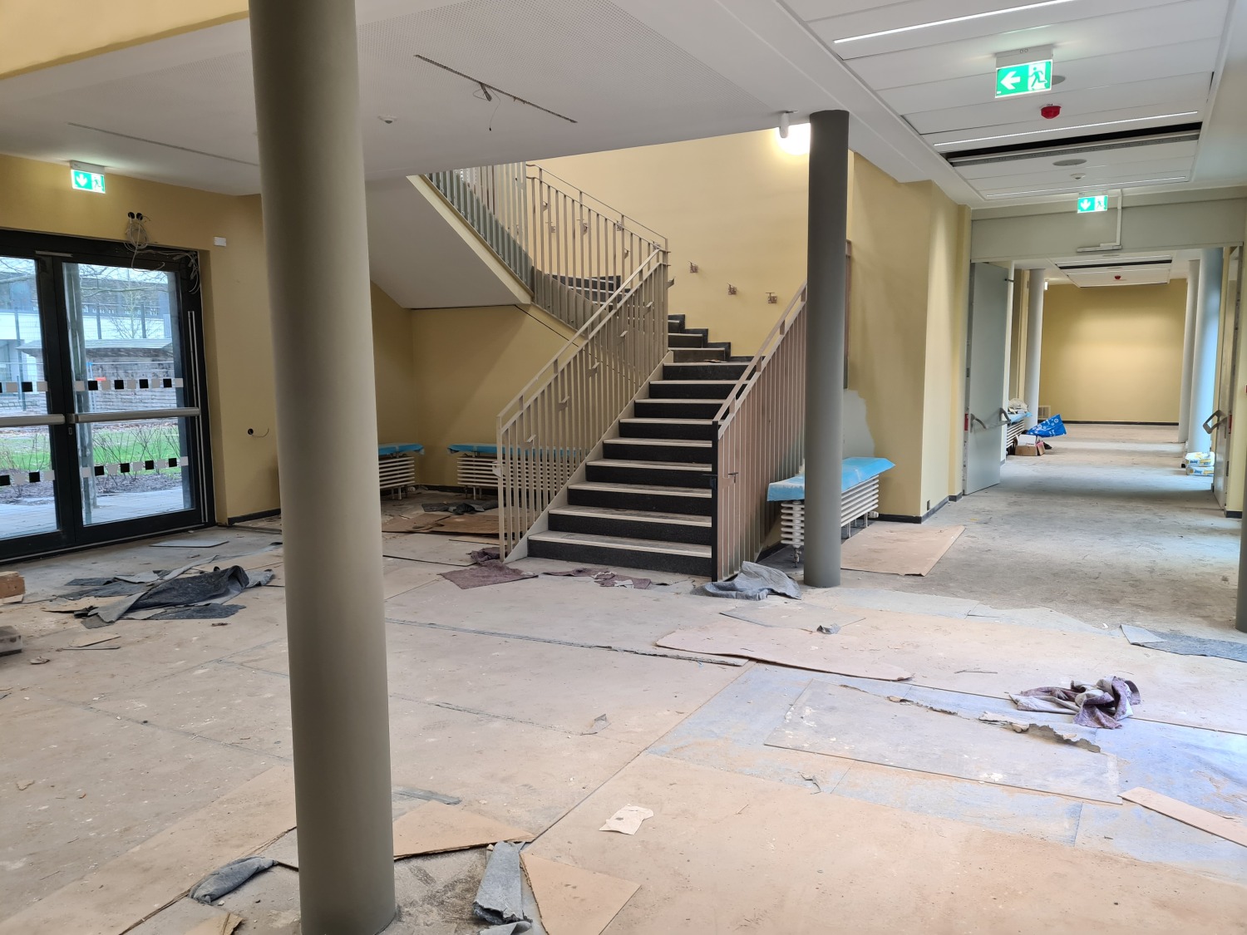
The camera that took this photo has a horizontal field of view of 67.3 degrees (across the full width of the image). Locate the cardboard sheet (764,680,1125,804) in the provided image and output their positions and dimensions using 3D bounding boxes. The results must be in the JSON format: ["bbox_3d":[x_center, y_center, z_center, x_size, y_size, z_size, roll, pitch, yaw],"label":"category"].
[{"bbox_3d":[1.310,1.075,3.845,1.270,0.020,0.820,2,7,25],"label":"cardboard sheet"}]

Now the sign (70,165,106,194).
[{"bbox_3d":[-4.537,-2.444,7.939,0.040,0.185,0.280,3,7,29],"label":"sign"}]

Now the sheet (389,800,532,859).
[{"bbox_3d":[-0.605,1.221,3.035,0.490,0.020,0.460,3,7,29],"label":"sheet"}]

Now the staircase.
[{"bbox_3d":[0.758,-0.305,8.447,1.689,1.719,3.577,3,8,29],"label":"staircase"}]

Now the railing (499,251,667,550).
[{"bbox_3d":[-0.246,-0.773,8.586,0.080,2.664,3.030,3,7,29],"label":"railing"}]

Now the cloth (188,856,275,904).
[{"bbox_3d":[-1.197,1.239,2.856,0.120,0.045,0.250,2,7,26],"label":"cloth"}]

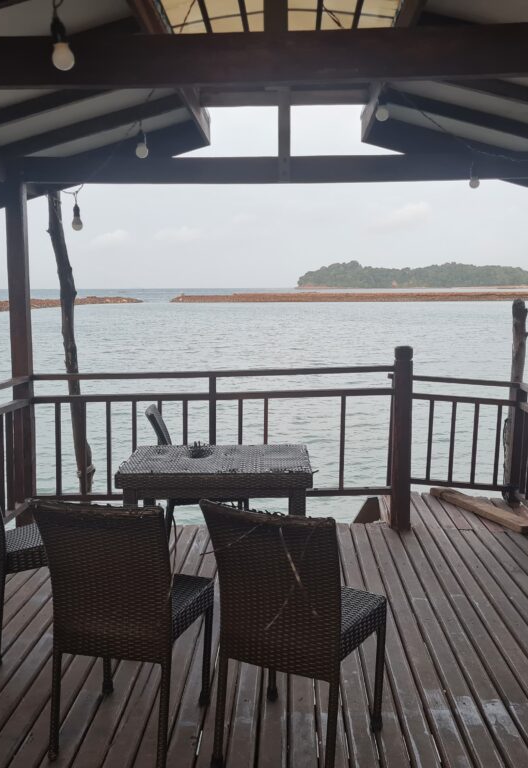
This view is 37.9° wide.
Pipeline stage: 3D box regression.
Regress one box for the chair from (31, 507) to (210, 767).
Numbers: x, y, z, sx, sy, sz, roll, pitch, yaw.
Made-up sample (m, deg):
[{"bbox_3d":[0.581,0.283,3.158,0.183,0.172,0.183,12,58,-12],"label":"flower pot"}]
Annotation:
[{"bbox_3d":[-0.455,0.786,2.659,0.440,0.890,0.560,1,7,11],"label":"chair"}]

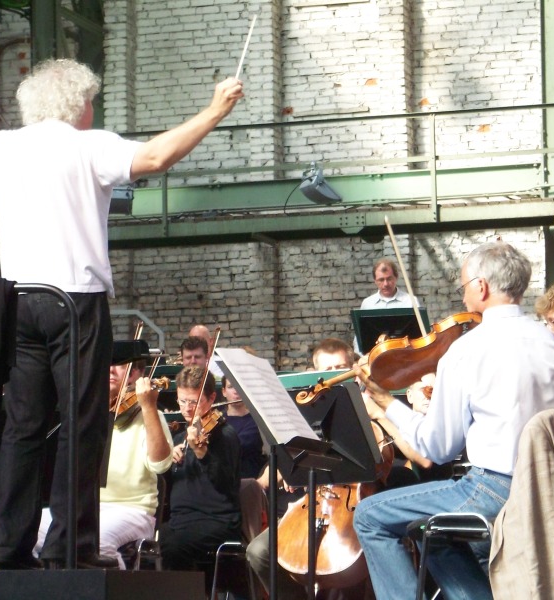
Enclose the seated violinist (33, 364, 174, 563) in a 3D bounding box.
[{"bbox_3d":[-0.722,0.833,11.377,0.580,1.280,0.800,-4,-8,31],"label":"seated violinist"}]

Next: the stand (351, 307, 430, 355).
[{"bbox_3d":[0.697,0.566,16.540,0.520,1.060,0.420,-3,-7,22],"label":"stand"}]

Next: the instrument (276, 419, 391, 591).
[{"bbox_3d":[0.278,0.704,10.894,0.430,1.357,0.270,2,-36,21],"label":"instrument"}]

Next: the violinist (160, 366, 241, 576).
[{"bbox_3d":[-0.351,0.918,12.029,0.500,1.250,0.780,-3,-7,25],"label":"violinist"}]

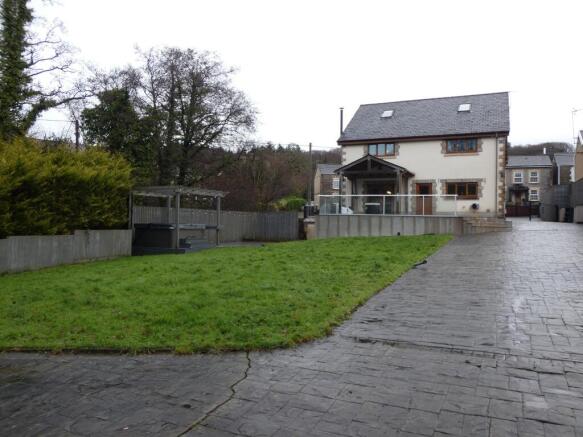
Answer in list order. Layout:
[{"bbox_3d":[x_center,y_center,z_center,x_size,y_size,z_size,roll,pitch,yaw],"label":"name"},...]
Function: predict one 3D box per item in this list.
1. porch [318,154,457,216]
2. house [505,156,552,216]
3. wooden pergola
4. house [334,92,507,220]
[{"bbox_3d":[6.076,-1.976,27.018,7.526,3.668,4.800,1,0,24],"label":"porch"},{"bbox_3d":[30.957,-4.703,60.726,6.028,7.241,6.200,1,0,20],"label":"house"},{"bbox_3d":[-5.098,-0.037,20.704,2.650,2.563,4.450,1,0,16],"label":"wooden pergola"},{"bbox_3d":[9.884,-4.326,32.827,10.346,8.636,10.617,1,0,24],"label":"house"}]

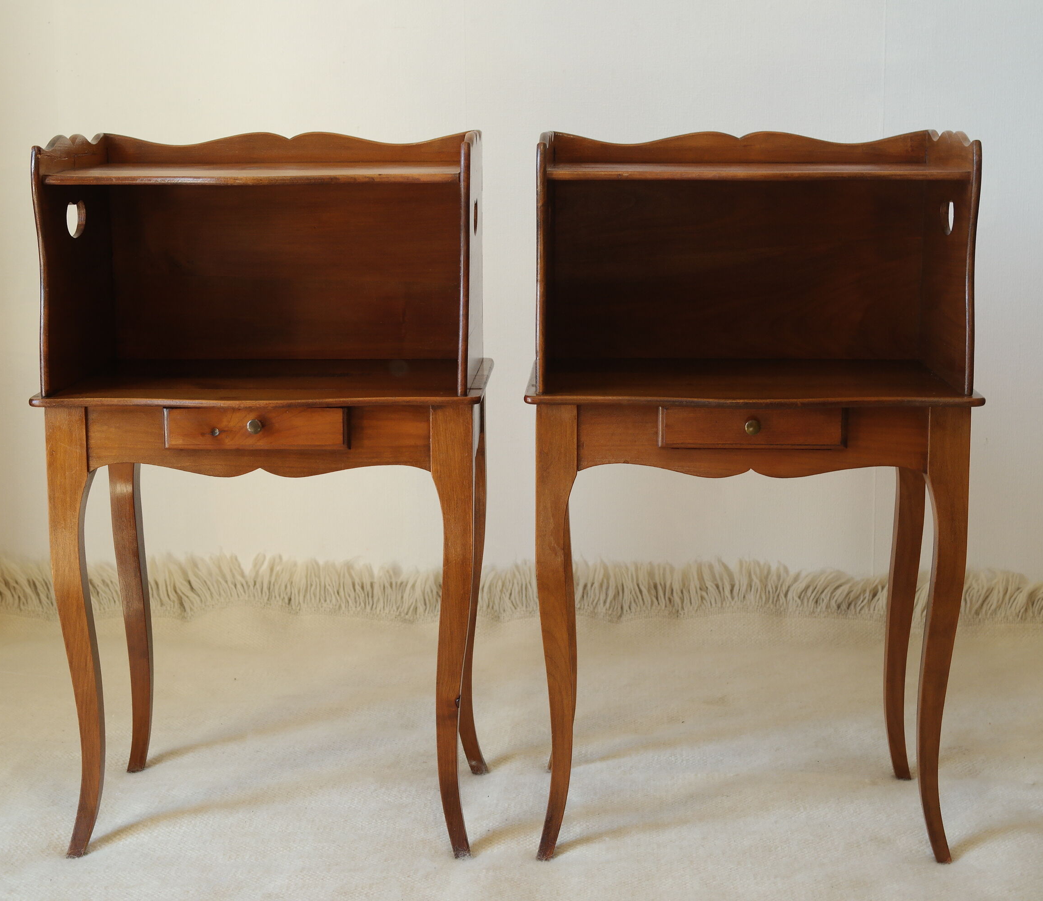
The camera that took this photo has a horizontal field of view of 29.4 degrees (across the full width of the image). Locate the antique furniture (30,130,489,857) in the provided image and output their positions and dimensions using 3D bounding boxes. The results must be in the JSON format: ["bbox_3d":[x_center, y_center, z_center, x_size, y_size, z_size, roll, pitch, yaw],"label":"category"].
[{"bbox_3d":[-0.275,0.039,2.266,0.477,0.786,0.321,0,10,2],"label":"antique furniture"}]

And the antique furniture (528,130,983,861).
[{"bbox_3d":[0.248,0.040,2.241,0.477,0.786,0.321,0,10,3],"label":"antique furniture"}]

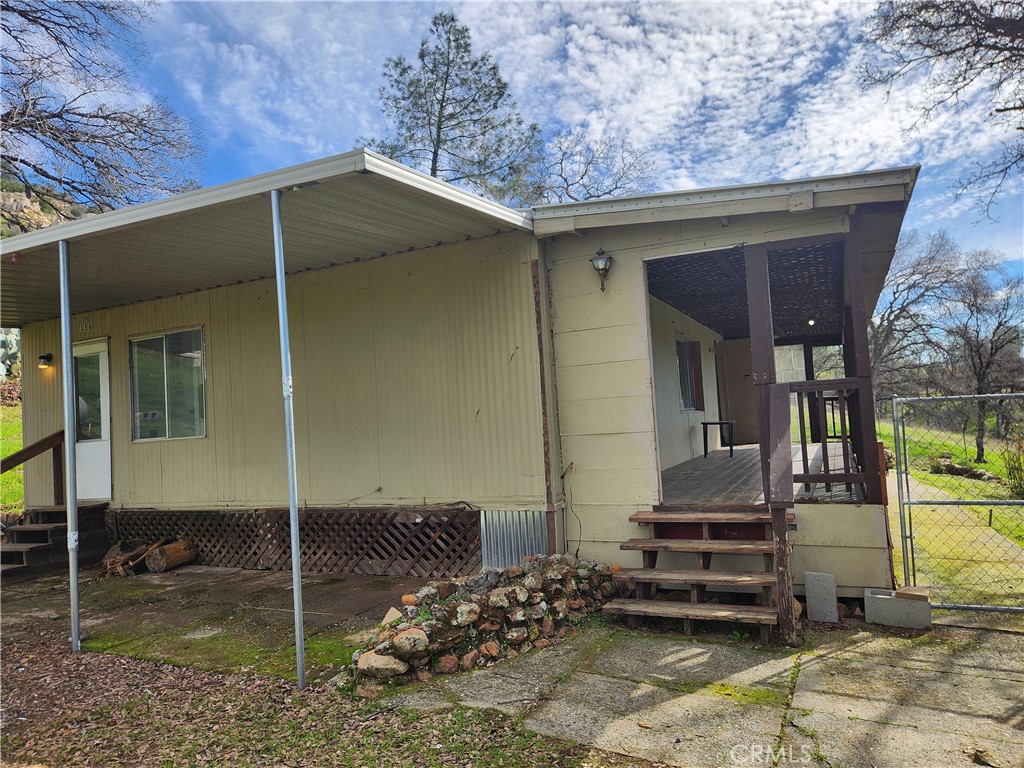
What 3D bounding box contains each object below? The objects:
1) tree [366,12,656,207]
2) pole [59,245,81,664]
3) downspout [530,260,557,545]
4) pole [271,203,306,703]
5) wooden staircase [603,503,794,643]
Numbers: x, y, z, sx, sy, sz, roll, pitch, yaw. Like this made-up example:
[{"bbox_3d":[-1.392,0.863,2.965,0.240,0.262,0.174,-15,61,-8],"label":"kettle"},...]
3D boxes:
[{"bbox_3d":[0.225,-3.907,18.673,7.600,12.900,6.800,-3,-3,0],"label":"tree"},{"bbox_3d":[-3.510,0.465,5.406,0.062,3.250,0.062,-5,-3,25],"label":"pole"},{"bbox_3d":[0.290,0.218,6.134,0.070,2.750,0.060,-5,-3,25],"label":"downspout"},{"bbox_3d":[-1.440,0.322,4.395,0.056,3.220,0.056,-6,-4,25],"label":"pole"},{"bbox_3d":[1.470,1.429,5.247,1.310,0.750,1.060,-5,-3,25],"label":"wooden staircase"}]

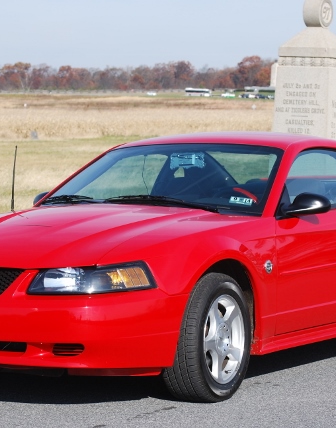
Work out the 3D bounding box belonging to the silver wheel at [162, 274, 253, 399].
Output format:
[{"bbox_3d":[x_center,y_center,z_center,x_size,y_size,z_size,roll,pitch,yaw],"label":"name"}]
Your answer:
[{"bbox_3d":[0.186,0.605,7.169,0.230,0.650,0.650,0,2,30],"label":"silver wheel"}]

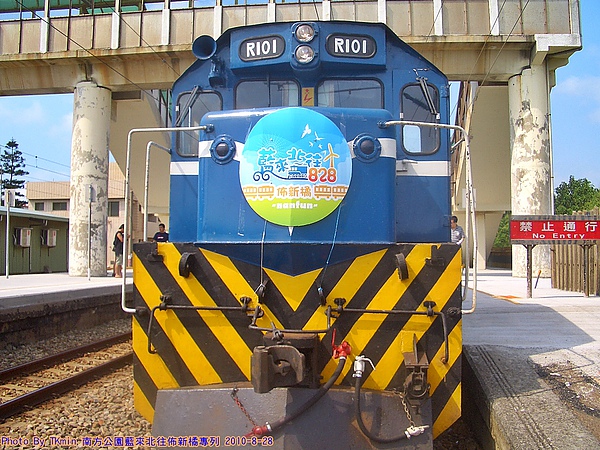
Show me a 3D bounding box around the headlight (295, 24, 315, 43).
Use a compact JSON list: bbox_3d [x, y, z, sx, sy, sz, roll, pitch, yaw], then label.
[{"bbox_3d":[0.047,-1.802,5.710,0.180,0.175,0.090,0,-4,5],"label":"headlight"}]

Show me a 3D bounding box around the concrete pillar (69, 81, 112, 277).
[{"bbox_3d":[-6.817,-1.483,19.764,1.221,6.293,1.221,0,-4,5],"label":"concrete pillar"}]

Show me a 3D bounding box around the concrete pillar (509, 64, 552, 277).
[{"bbox_3d":[7.068,-1.641,18.665,1.183,6.466,1.183,0,-4,5],"label":"concrete pillar"}]

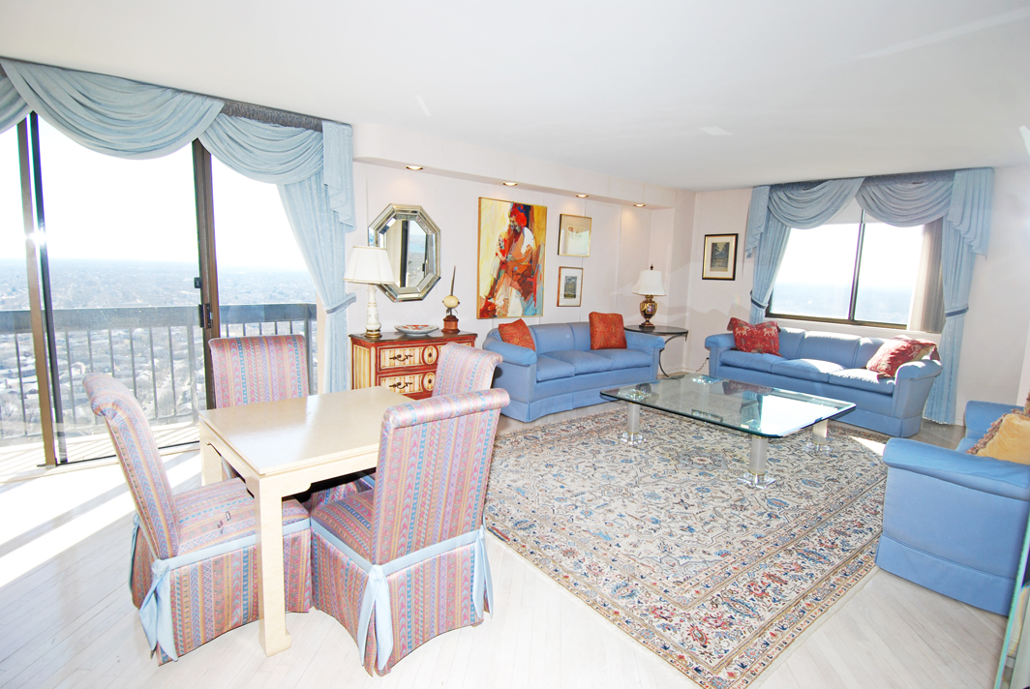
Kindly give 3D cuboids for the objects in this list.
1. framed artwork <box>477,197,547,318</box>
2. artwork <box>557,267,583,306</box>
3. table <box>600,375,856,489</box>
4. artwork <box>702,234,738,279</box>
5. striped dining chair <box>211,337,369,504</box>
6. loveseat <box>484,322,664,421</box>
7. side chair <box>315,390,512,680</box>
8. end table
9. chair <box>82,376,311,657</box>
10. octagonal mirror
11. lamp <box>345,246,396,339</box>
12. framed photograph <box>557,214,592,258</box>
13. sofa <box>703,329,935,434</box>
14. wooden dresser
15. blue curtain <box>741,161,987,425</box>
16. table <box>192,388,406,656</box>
[{"bbox_3d":[-0.016,-0.985,6.087,0.983,1.345,0.037,-4,10,-37],"label":"framed artwork"},{"bbox_3d":[0.723,-0.743,6.693,0.415,0.501,0.027,-4,10,-37],"label":"artwork"},{"bbox_3d":[1.829,0.677,4.560,1.532,0.394,1.591,-5,11,-40],"label":"table"},{"bbox_3d":[2.925,-1.241,7.366,0.027,0.649,0.517,-5,11,-41],"label":"artwork"},{"bbox_3d":[-1.368,0.500,2.989,0.540,1.009,0.681,-5,11,-40],"label":"striped dining chair"},{"bbox_3d":[0.709,0.202,6.020,2.338,0.836,0.932,-5,11,-40],"label":"loveseat"},{"bbox_3d":[-0.433,0.667,2.104,0.510,1.050,0.683,-6,11,-43],"label":"side chair"},{"bbox_3d":[1.965,0.154,7.281,0.915,0.750,0.915,-4,10,-37],"label":"end table"},{"bbox_3d":[-1.279,0.639,2.095,0.701,1.050,0.510,-5,11,-41],"label":"chair"},{"bbox_3d":[-1.065,-0.881,5.020,0.814,0.918,0.059,-5,11,-40],"label":"octagonal mirror"},{"bbox_3d":[-1.352,-0.497,4.896,0.408,0.843,0.390,-4,10,-37],"label":"lamp"},{"bbox_3d":[0.769,-1.372,6.559,0.570,0.508,0.037,-5,11,-40],"label":"framed photograph"},{"bbox_3d":[3.364,0.309,5.874,0.969,0.829,2.176,-5,11,-40],"label":"sofa"},{"bbox_3d":[-0.975,0.309,5.059,1.110,0.804,0.459,-5,11,-40],"label":"wooden dresser"},{"bbox_3d":[3.973,-0.605,6.285,0.240,2.655,2.400,-6,11,-43],"label":"blue curtain"},{"bbox_3d":[-0.887,0.721,2.605,1.014,0.715,1.036,-5,11,-40],"label":"table"}]

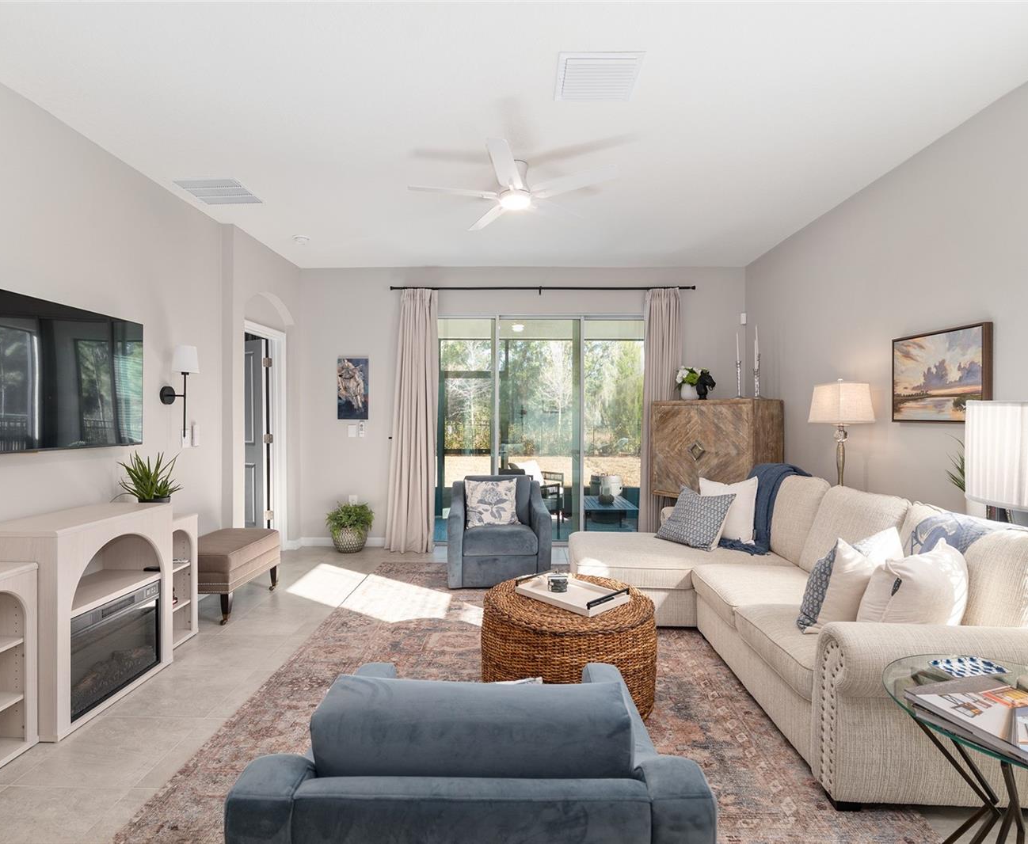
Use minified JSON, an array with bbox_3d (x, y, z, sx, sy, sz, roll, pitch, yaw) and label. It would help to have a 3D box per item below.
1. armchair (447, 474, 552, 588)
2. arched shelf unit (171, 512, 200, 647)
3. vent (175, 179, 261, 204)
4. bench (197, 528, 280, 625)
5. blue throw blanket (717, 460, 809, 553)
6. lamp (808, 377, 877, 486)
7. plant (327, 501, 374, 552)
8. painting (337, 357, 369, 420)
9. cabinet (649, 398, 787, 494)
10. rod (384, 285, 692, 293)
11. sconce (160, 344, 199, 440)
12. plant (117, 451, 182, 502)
[{"bbox_3d":[-0.143,0.886,4.530,0.810,0.820,0.830,0,0,-4],"label":"armchair"},{"bbox_3d":[-2.113,0.943,3.088,0.290,0.730,0.400,0,1,1],"label":"arched shelf unit"},{"bbox_3d":[-2.024,-1.571,3.628,0.450,0.020,0.420,0,1,1],"label":"vent"},{"bbox_3d":[-2.030,1.075,3.745,0.450,0.460,0.760,0,0,0],"label":"bench"},{"bbox_3d":[1.846,0.605,3.880,0.570,0.570,0.600,0,0,0],"label":"blue throw blanket"},{"bbox_3d":[2.064,0.118,3.330,0.270,0.770,0.320,0,1,1],"label":"lamp"},{"bbox_3d":[-1.616,1.038,5.240,0.460,0.490,0.420,0,1,1],"label":"plant"},{"bbox_3d":[-1.652,-0.342,5.419,0.318,0.635,0.035,0,1,1],"label":"painting"},{"bbox_3d":[1.754,0.567,4.611,0.550,1.487,0.910,0,1,-41],"label":"cabinet"},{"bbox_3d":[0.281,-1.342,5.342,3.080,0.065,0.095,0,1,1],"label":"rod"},{"bbox_3d":[-2.263,-0.204,3.594,0.215,0.635,0.160,0,0,0],"label":"sconce"},{"bbox_3d":[-2.105,0.380,3.060,0.320,0.385,0.330,0,0,0],"label":"plant"}]

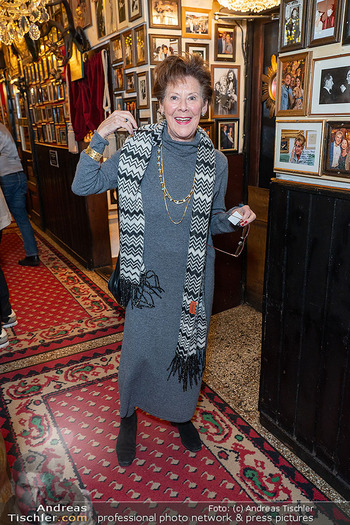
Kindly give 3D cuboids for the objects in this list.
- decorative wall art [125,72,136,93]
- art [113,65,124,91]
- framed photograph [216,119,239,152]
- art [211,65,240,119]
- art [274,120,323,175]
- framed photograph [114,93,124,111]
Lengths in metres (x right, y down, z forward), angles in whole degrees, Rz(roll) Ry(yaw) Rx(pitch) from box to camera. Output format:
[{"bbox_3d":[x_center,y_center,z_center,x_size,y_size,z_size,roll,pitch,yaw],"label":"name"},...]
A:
[{"bbox_3d":[-0.304,-1.257,2.961,0.022,0.127,0.162,-12,21,-27],"label":"decorative wall art"},{"bbox_3d":[-0.402,-1.329,3.059,0.019,0.161,0.197,-11,20,-27],"label":"art"},{"bbox_3d":[0.375,-0.891,2.993,0.182,0.230,0.022,-11,20,-27],"label":"framed photograph"},{"bbox_3d":[0.356,-1.206,2.995,0.238,0.344,0.022,-12,21,-27],"label":"art"},{"bbox_3d":[0.478,-0.445,1.631,0.022,0.196,0.246,-12,21,-27],"label":"art"},{"bbox_3d":[-0.414,-1.185,3.201,0.022,0.169,0.177,-12,21,-27],"label":"framed photograph"}]

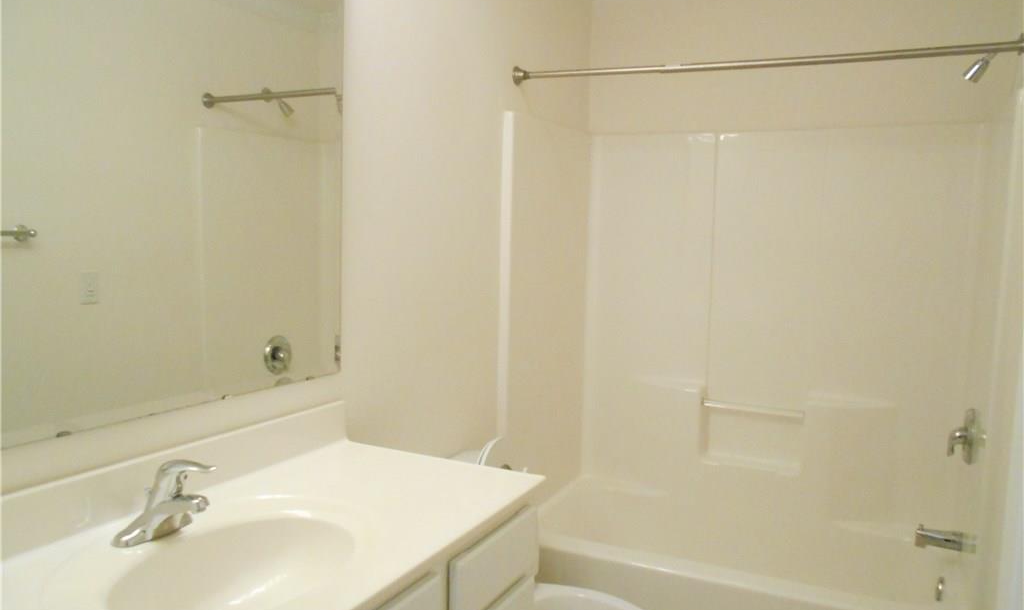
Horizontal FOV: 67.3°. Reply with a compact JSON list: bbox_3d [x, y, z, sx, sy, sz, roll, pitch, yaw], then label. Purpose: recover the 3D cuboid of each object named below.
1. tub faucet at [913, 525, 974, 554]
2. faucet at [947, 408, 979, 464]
[{"bbox_3d":[1.410,0.774,2.540,0.136,0.079,0.055,4,6,26],"label":"tub faucet"},{"bbox_3d":[1.461,0.430,2.506,0.070,0.184,0.184,4,6,26],"label":"faucet"}]

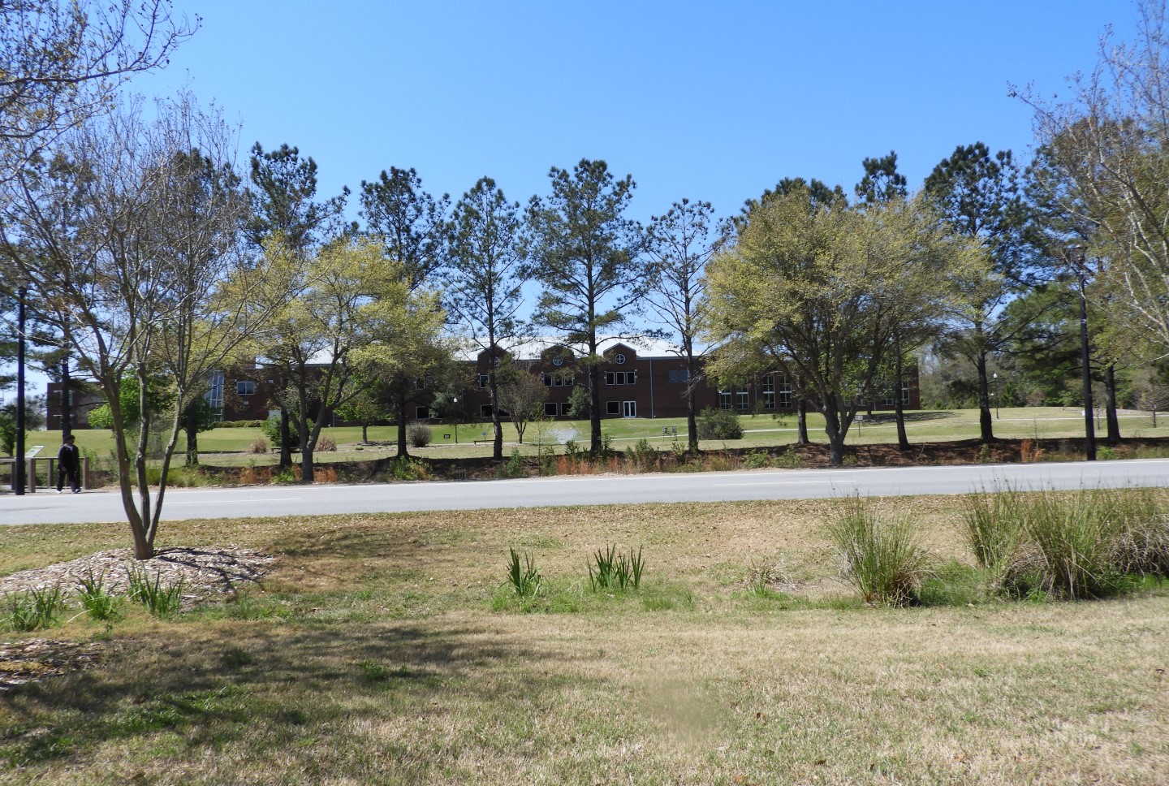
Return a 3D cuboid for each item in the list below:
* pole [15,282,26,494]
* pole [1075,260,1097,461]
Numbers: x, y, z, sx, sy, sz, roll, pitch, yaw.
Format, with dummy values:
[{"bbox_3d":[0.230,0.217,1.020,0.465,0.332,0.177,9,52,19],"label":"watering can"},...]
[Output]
[{"bbox_3d":[-16.672,-0.122,24.000,0.300,6.350,0.300,-1,-3,0],"label":"pole"},{"bbox_3d":[15.059,-1.027,24.300,0.300,6.250,0.300,-1,-3,0],"label":"pole"}]

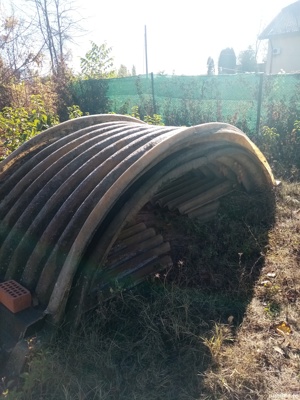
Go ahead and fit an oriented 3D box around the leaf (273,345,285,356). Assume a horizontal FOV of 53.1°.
[{"bbox_3d":[0.725,0.848,1.692,0.075,0.018,0.035,14,24,43],"label":"leaf"}]

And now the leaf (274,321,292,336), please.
[{"bbox_3d":[0.824,0.793,1.853,0.100,0.025,0.095,6,20,26],"label":"leaf"}]

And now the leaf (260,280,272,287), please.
[{"bbox_3d":[0.899,0.646,2.319,0.087,0.020,0.050,5,19,22],"label":"leaf"}]

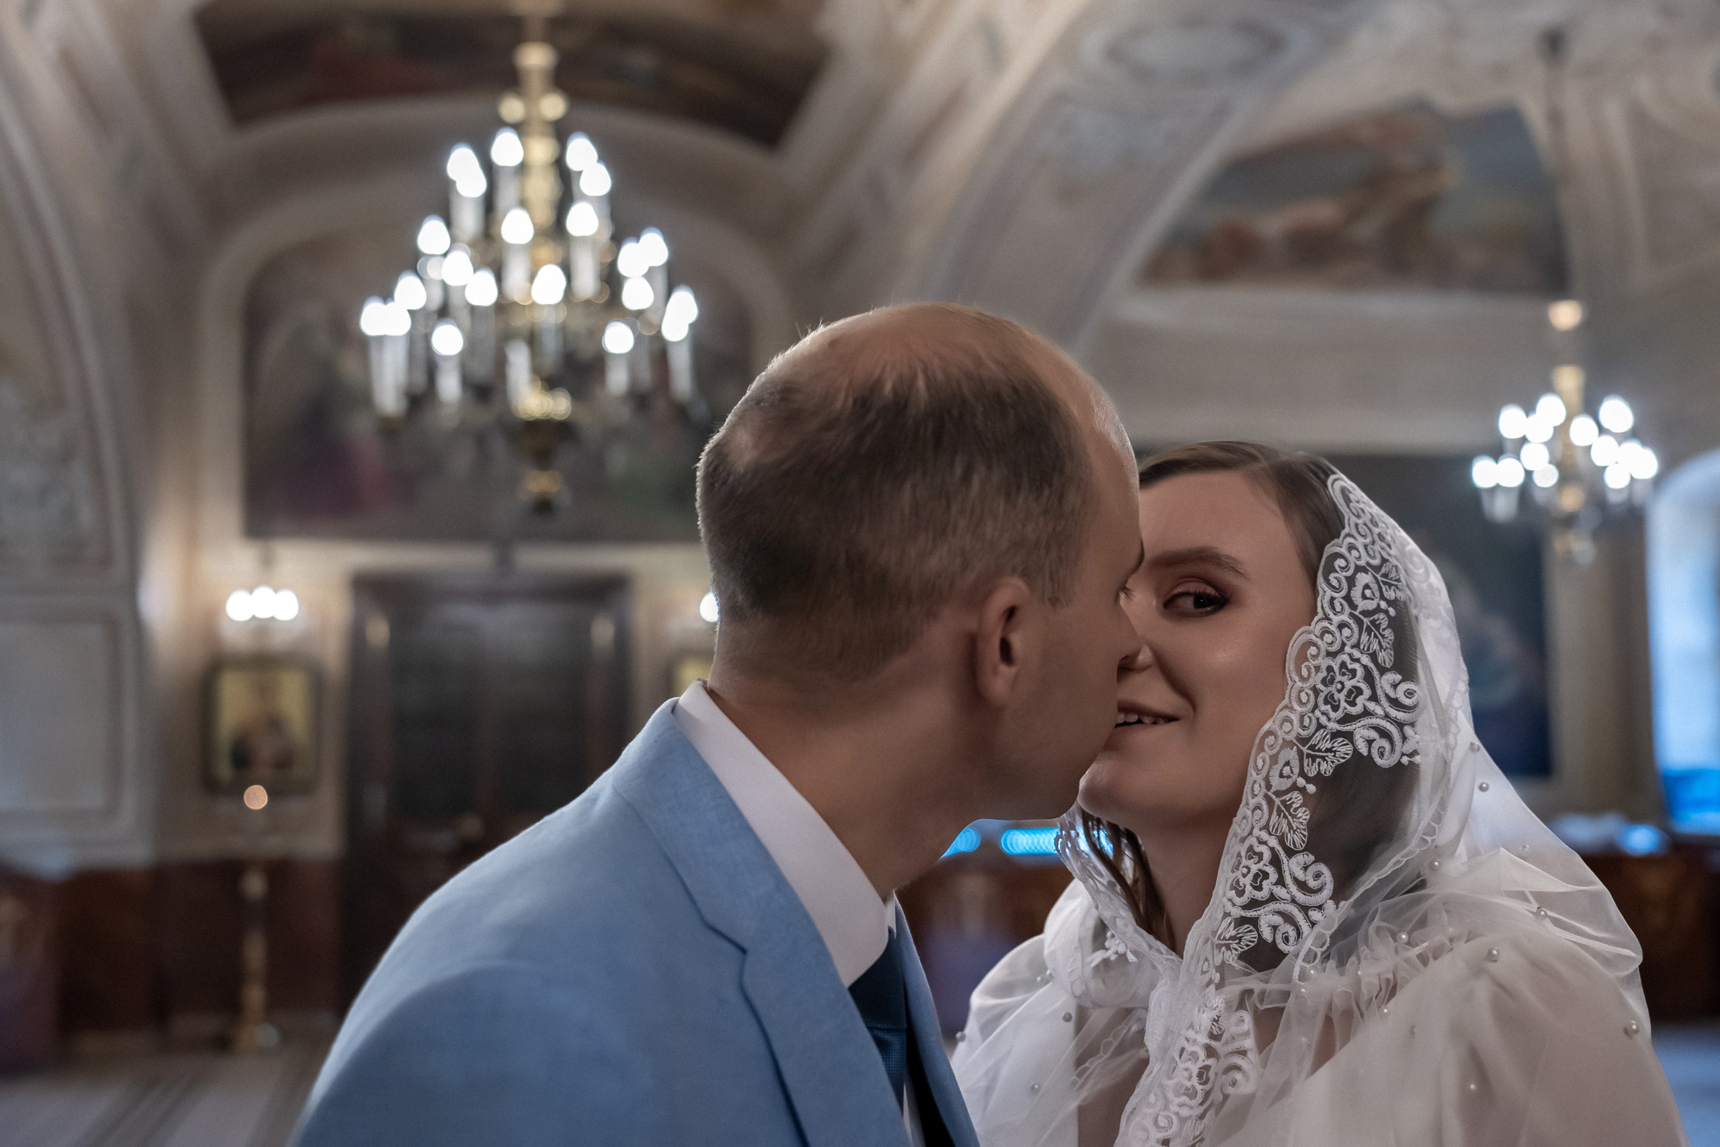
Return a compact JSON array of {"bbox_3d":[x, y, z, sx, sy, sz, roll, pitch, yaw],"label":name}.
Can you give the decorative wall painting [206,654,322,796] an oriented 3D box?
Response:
[{"bbox_3d":[-3.025,0.769,9.924,0.545,0.698,0.080,1,-5,-11],"label":"decorative wall painting"}]

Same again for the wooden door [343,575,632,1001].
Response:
[{"bbox_3d":[-1.916,1.184,10.154,1.437,2.326,0.180,1,-5,-11],"label":"wooden door"}]

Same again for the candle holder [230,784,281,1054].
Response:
[{"bbox_3d":[-2.963,1.677,9.641,0.260,1.258,0.260,1,-5,-11],"label":"candle holder"}]

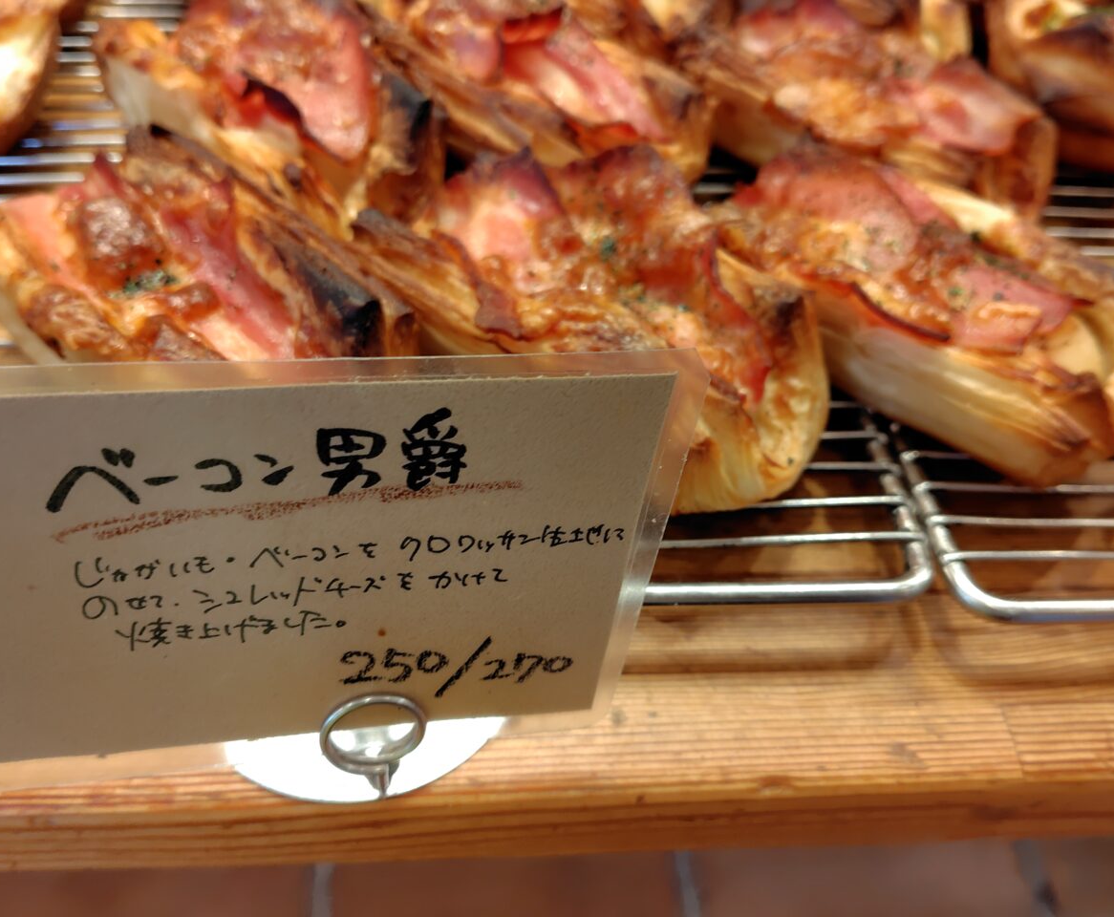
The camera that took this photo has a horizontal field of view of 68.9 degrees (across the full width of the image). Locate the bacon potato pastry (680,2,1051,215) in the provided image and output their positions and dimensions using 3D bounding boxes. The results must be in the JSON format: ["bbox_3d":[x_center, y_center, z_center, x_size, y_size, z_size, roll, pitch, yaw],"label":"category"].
[{"bbox_3d":[0.116,-0.136,0.309,0.142,0.040,0.068,29,59,15],"label":"bacon potato pastry"}]

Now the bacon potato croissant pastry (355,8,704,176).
[{"bbox_3d":[-0.009,-0.146,0.309,0.142,0.040,0.064,33,60,18],"label":"bacon potato croissant pastry"}]

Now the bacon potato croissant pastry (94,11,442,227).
[{"bbox_3d":[-0.100,-0.124,0.286,0.135,0.044,0.072,29,59,16],"label":"bacon potato croissant pastry"}]

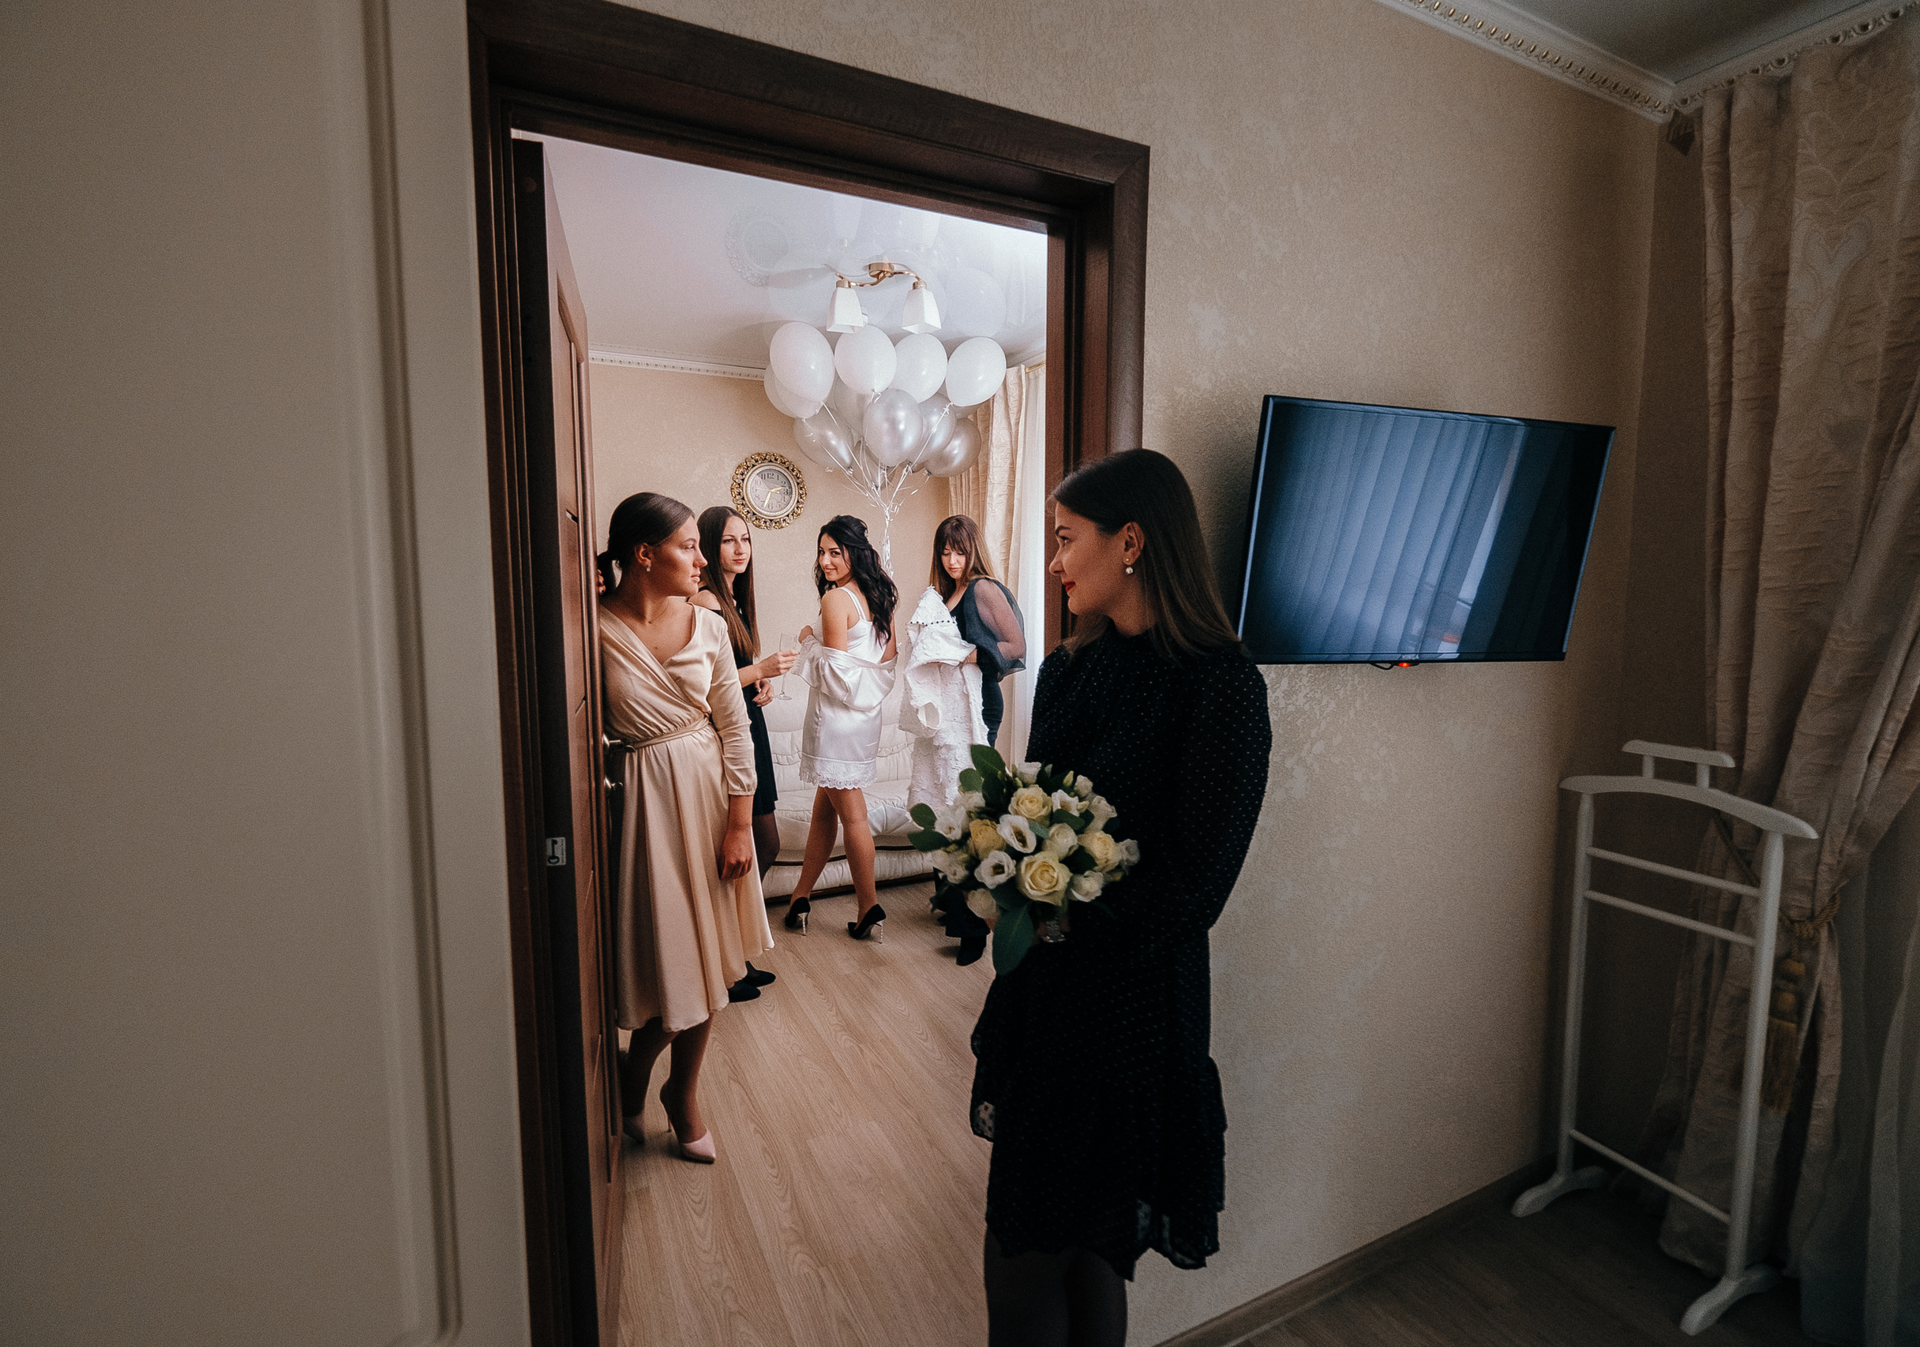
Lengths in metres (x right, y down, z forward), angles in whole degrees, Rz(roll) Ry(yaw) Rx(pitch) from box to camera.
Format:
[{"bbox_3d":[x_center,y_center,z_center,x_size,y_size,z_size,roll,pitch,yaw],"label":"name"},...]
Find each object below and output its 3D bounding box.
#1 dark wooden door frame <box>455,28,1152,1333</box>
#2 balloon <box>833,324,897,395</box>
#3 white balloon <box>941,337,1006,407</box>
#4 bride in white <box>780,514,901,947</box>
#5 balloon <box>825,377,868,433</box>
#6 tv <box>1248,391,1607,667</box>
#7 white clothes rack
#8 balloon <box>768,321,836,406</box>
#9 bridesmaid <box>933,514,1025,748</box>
[{"bbox_3d":[-0.159,0.258,1.247,0.958,2.102,0.150,-3,6,-26],"label":"dark wooden door frame"},{"bbox_3d":[-0.396,-1.312,3.520,0.270,0.300,0.270,0,6,0],"label":"balloon"},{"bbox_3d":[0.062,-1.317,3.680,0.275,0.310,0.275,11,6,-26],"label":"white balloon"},{"bbox_3d":[-0.504,0.227,3.446,0.450,1.735,0.410,4,7,38],"label":"bride in white"},{"bbox_3d":[-0.502,-1.230,3.850,0.260,0.310,0.260,-14,-6,0],"label":"balloon"},{"bbox_3d":[0.810,-0.235,1.493,0.735,0.430,0.055,-1,13,-16],"label":"tv"},{"bbox_3d":[1.482,0.704,1.771,0.345,1.095,0.440,-3,6,-26],"label":"white clothes rack"},{"bbox_3d":[-0.660,-1.299,3.520,0.275,0.330,0.275,-13,6,-24],"label":"balloon"},{"bbox_3d":[0.076,0.252,3.291,0.400,1.720,0.440,-5,8,-41],"label":"bridesmaid"}]

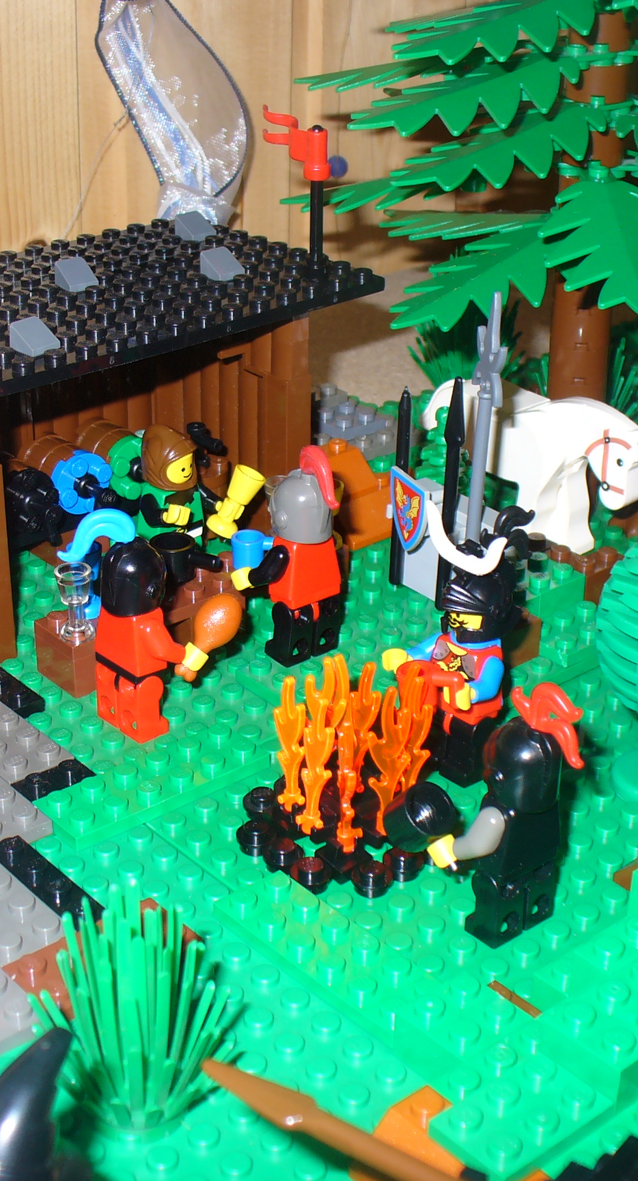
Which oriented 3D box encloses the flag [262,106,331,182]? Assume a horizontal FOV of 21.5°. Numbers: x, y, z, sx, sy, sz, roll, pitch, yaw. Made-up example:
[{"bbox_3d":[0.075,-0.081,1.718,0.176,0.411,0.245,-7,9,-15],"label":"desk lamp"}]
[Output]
[{"bbox_3d":[-0.006,-0.109,0.410,0.007,0.013,0.029,-13,30,-25],"label":"flag"}]

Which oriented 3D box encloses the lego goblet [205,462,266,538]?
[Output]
[{"bbox_3d":[-0.020,-0.021,0.405,0.008,0.016,0.008,2,31,-50],"label":"lego goblet"}]

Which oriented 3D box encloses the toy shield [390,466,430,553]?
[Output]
[{"bbox_3d":[0.022,-0.018,0.402,0.006,0.018,0.016,-13,30,-26],"label":"toy shield"}]

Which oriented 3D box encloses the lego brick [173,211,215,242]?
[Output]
[{"bbox_3d":[-0.033,-0.096,0.446,0.008,0.006,0.008,-21,34,-35],"label":"lego brick"}]

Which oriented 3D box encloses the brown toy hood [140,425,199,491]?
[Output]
[{"bbox_3d":[-0.037,-0.032,0.411,0.013,0.014,0.013,-21,34,-36],"label":"brown toy hood"}]

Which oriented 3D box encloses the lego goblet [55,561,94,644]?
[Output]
[{"bbox_3d":[-0.053,0.003,0.366,0.008,0.016,0.008,1,27,0],"label":"lego goblet"}]

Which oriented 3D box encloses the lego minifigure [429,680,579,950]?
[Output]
[{"bbox_3d":[0.035,0.038,0.294,0.025,0.051,0.026,-21,34,-36],"label":"lego minifigure"}]

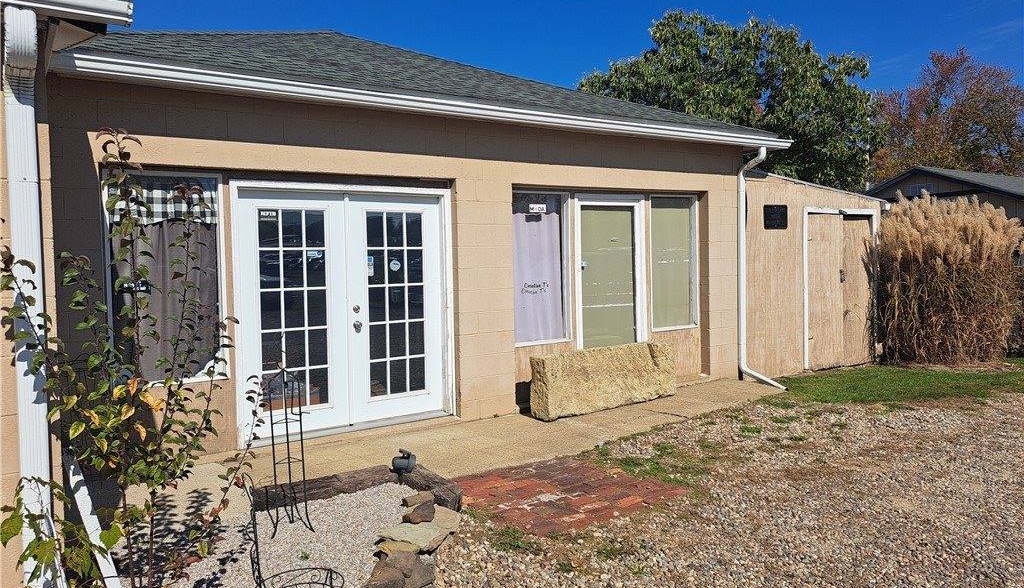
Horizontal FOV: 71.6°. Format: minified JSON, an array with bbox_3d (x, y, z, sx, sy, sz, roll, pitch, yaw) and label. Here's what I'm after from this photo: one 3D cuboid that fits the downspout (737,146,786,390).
[{"bbox_3d":[2.905,-0.319,8.311,0.100,2.760,0.620,-3,3,-33],"label":"downspout"}]

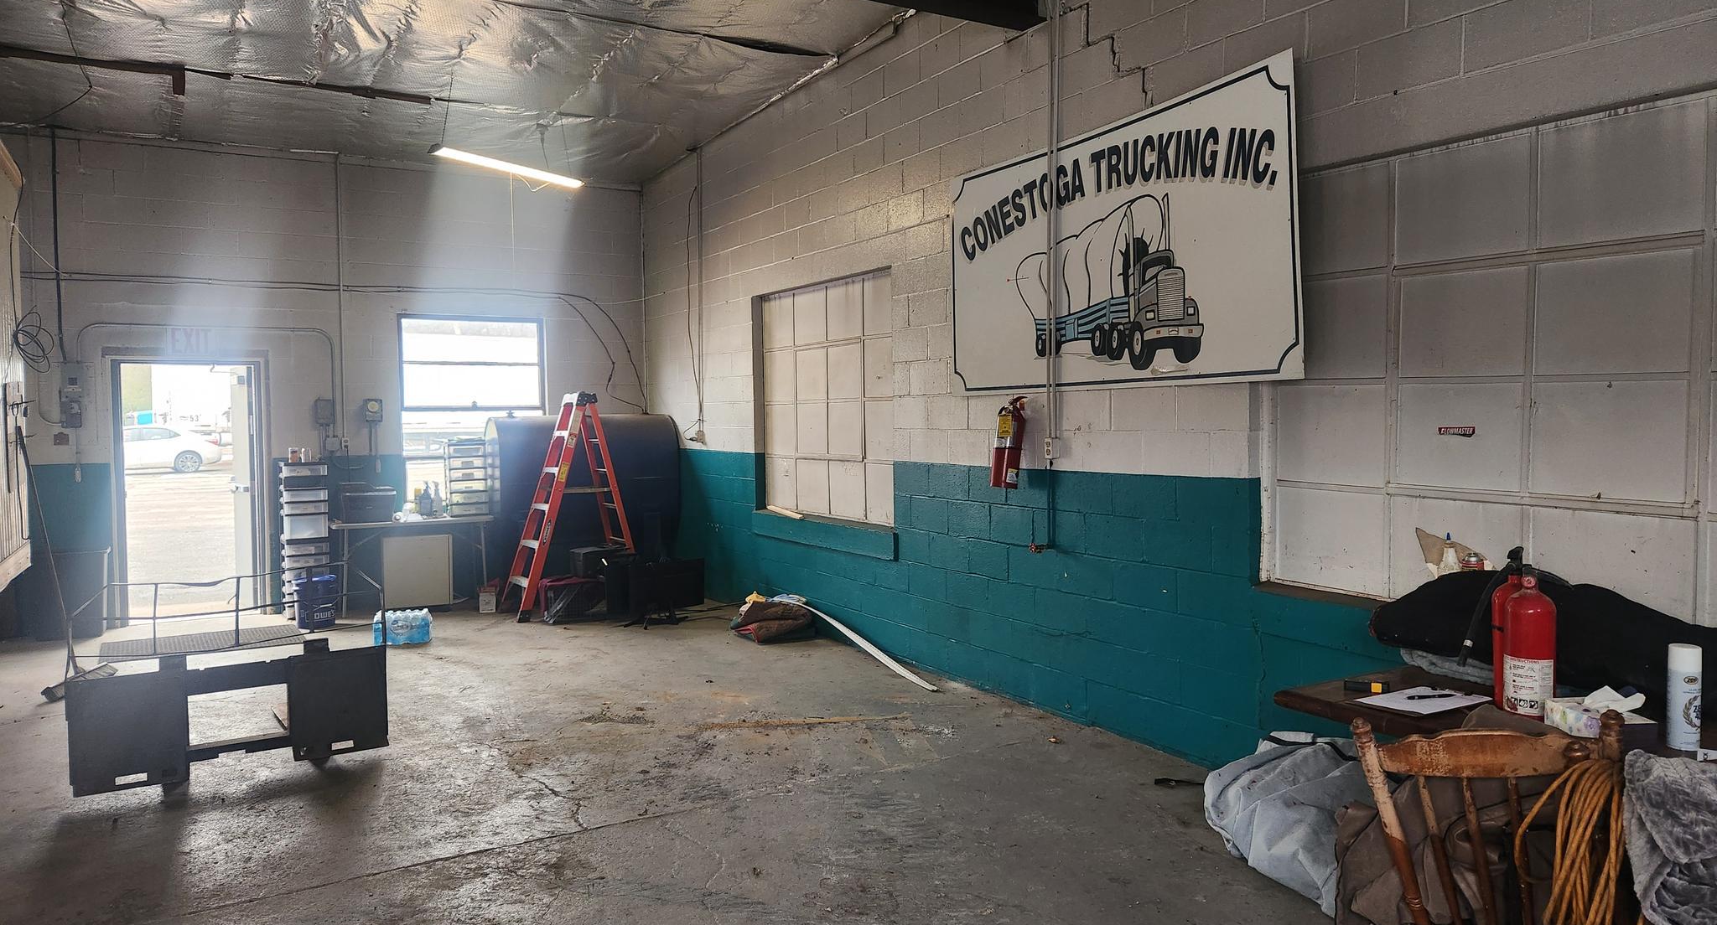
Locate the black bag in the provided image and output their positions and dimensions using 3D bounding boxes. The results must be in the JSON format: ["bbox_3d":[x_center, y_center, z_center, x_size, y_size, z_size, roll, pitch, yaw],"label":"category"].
[{"bbox_3d":[2.085,0.502,3.294,0.450,0.300,1.080,-2,3,-30],"label":"black bag"}]

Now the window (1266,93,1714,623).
[{"bbox_3d":[2.207,-0.284,3.809,0.100,1.620,2.050,-2,3,-30],"label":"window"}]

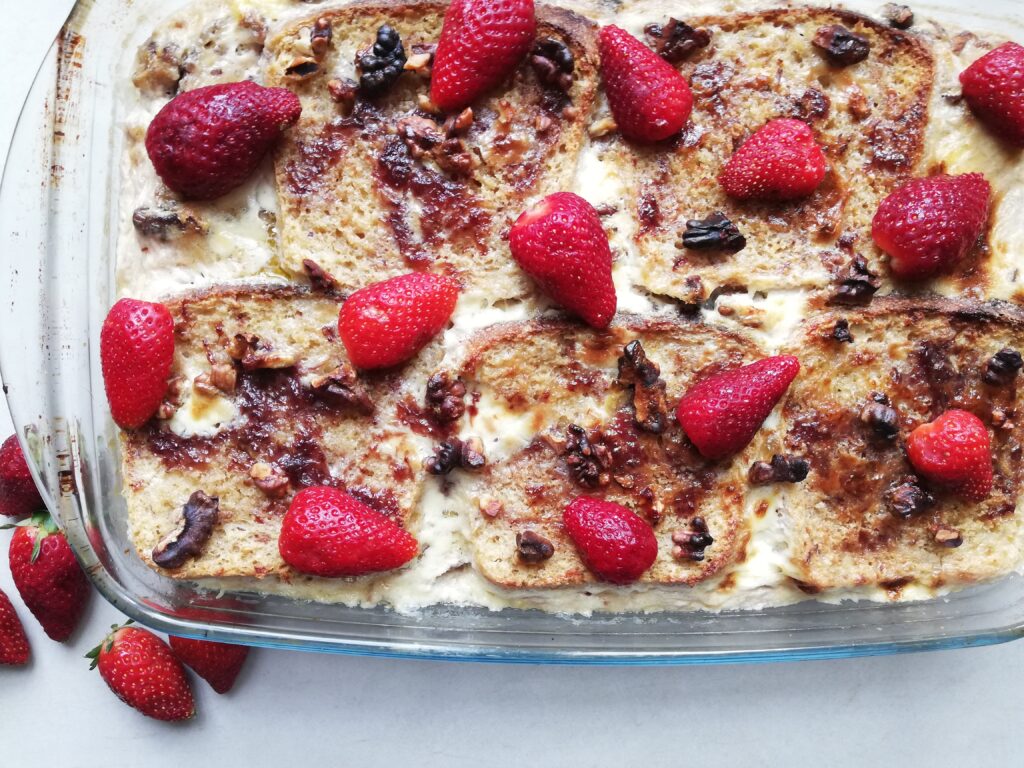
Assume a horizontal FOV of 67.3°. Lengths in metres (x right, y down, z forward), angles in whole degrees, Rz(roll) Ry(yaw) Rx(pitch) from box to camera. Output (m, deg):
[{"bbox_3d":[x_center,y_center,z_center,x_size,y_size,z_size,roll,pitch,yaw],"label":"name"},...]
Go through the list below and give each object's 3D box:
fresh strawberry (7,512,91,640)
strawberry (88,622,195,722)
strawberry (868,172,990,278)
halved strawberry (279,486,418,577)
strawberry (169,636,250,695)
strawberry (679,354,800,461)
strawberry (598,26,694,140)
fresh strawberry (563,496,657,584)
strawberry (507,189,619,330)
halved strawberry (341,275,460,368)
[{"bbox_3d":[-0.172,0.073,0.286,0.026,0.024,0.048,-18,83,-2],"label":"fresh strawberry"},{"bbox_3d":[-0.135,0.106,0.282,0.045,0.023,0.025,44,85,5],"label":"strawberry"},{"bbox_3d":[0.143,-0.054,0.262,0.043,0.030,0.034,-33,84,-4],"label":"strawberry"},{"bbox_3d":[-0.053,0.049,0.251,0.045,0.025,0.029,12,83,1],"label":"halved strawberry"},{"bbox_3d":[-0.110,0.094,0.281,0.030,0.027,0.043,-11,83,-1],"label":"strawberry"},{"bbox_3d":[0.076,0.007,0.257,0.046,0.024,0.028,-38,84,-4],"label":"strawberry"},{"bbox_3d":[0.047,-0.107,0.274,0.027,0.020,0.044,-32,84,-4],"label":"strawberry"},{"bbox_3d":[0.032,0.051,0.252,0.034,0.023,0.026,40,85,4],"label":"fresh strawberry"},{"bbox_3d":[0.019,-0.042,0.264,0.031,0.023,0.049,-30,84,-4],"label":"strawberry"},{"bbox_3d":[-0.038,-0.021,0.262,0.044,0.021,0.029,-27,84,-3],"label":"halved strawberry"}]

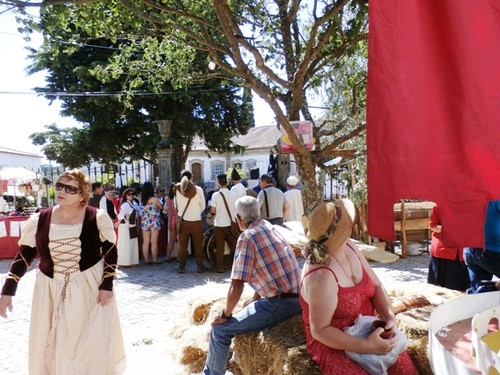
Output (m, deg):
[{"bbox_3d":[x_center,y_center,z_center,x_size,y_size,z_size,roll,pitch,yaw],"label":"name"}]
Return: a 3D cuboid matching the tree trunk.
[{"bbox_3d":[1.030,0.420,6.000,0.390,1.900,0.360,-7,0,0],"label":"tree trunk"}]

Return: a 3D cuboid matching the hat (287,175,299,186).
[{"bbox_3d":[0.753,-0.124,6.400,0.200,0.180,0.220,0,0,0],"label":"hat"}]

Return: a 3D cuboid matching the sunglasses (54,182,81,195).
[{"bbox_3d":[-1.164,0.022,2.348,0.145,0.050,0.140,12,-10,8],"label":"sunglasses"}]

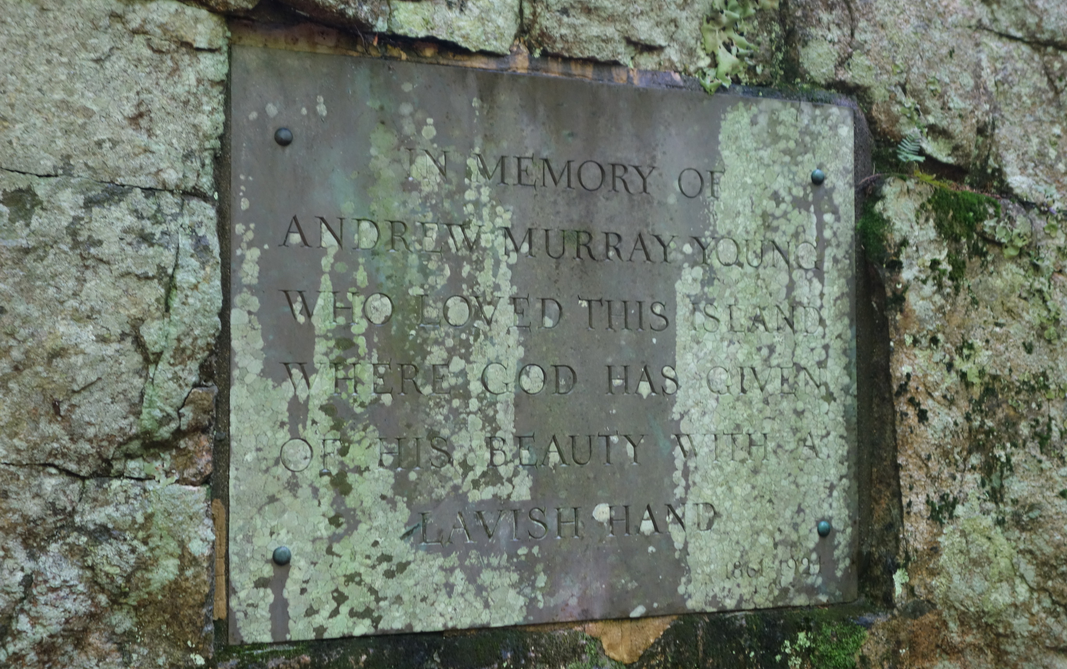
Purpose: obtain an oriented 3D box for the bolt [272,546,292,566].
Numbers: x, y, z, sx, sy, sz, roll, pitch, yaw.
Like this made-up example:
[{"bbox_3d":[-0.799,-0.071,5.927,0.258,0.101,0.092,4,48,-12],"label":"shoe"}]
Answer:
[{"bbox_3d":[-0.201,0.178,1.236,0.015,0.015,0.006,1,-3,-25],"label":"bolt"}]

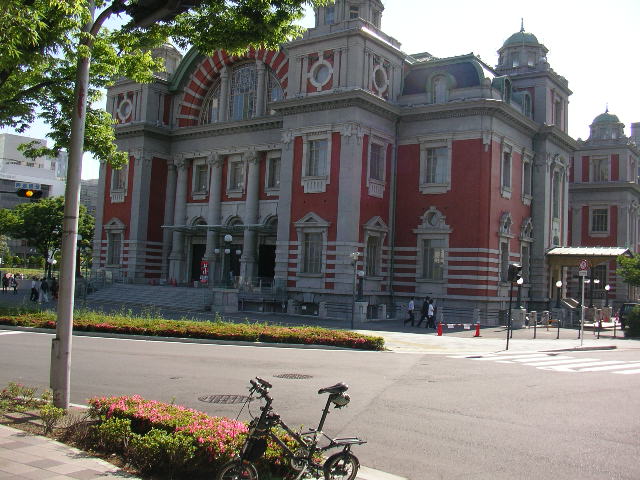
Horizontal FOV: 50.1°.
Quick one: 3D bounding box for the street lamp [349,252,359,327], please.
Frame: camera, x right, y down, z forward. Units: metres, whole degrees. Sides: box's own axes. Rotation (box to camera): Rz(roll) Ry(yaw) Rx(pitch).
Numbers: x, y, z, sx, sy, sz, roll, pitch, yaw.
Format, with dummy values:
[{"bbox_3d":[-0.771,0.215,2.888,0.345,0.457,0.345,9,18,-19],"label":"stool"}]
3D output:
[{"bbox_3d":[1.626,2.393,32.806,0.450,3.759,0.320,3,-4,0],"label":"street lamp"}]

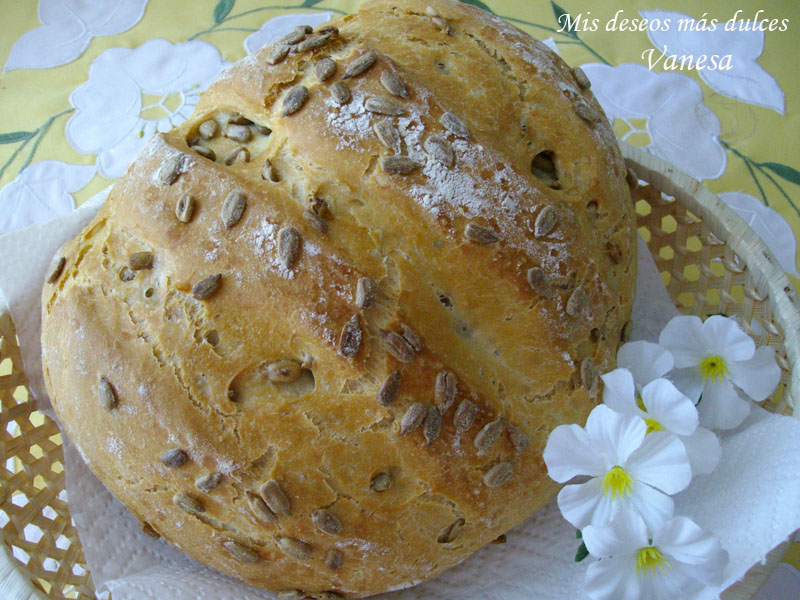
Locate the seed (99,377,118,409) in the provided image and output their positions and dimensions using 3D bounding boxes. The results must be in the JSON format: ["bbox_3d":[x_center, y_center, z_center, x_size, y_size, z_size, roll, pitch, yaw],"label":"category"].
[{"bbox_3d":[-0.084,0.027,0.237,0.005,0.003,0.010,-24,80,29],"label":"seed"}]

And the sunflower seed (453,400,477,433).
[{"bbox_3d":[0.017,0.031,0.219,0.005,0.004,0.009,28,83,-14],"label":"sunflower seed"}]

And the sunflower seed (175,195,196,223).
[{"bbox_3d":[-0.068,-0.029,0.263,0.006,0.003,0.009,4,77,4],"label":"sunflower seed"}]

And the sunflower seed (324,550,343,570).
[{"bbox_3d":[-0.018,0.073,0.235,0.005,0.009,0.003,6,28,-11],"label":"sunflower seed"}]

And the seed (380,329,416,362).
[{"bbox_3d":[-0.001,0.012,0.218,0.006,0.003,0.011,-42,96,-8],"label":"seed"}]

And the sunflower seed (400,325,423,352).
[{"bbox_3d":[0.003,0.011,0.228,0.009,0.003,0.005,50,29,-1],"label":"sunflower seed"}]

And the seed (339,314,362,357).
[{"bbox_3d":[-0.014,0.010,0.239,0.006,0.004,0.012,9,78,-1],"label":"seed"}]

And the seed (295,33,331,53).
[{"bbox_3d":[-0.028,-0.084,0.271,0.011,0.004,0.005,-25,53,-9],"label":"seed"}]

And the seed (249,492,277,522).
[{"bbox_3d":[-0.038,0.057,0.230,0.005,0.003,0.011,-35,99,14],"label":"seed"}]

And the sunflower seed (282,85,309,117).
[{"bbox_3d":[-0.032,-0.062,0.259,0.005,0.003,0.013,23,65,20],"label":"sunflower seed"}]

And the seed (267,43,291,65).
[{"bbox_3d":[-0.043,-0.088,0.297,0.010,0.003,0.005,-38,74,-8],"label":"seed"}]

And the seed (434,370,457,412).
[{"bbox_3d":[0.012,0.024,0.218,0.005,0.004,0.011,7,85,-13],"label":"seed"}]

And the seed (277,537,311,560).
[{"bbox_3d":[-0.030,0.071,0.238,0.011,0.004,0.004,31,100,-7],"label":"seed"}]

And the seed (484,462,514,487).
[{"bbox_3d":[0.029,0.051,0.242,0.010,0.005,0.003,-25,27,-17],"label":"seed"}]

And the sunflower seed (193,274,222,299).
[{"bbox_3d":[-0.058,-0.005,0.251,0.010,0.003,0.004,-36,80,-6],"label":"sunflower seed"}]

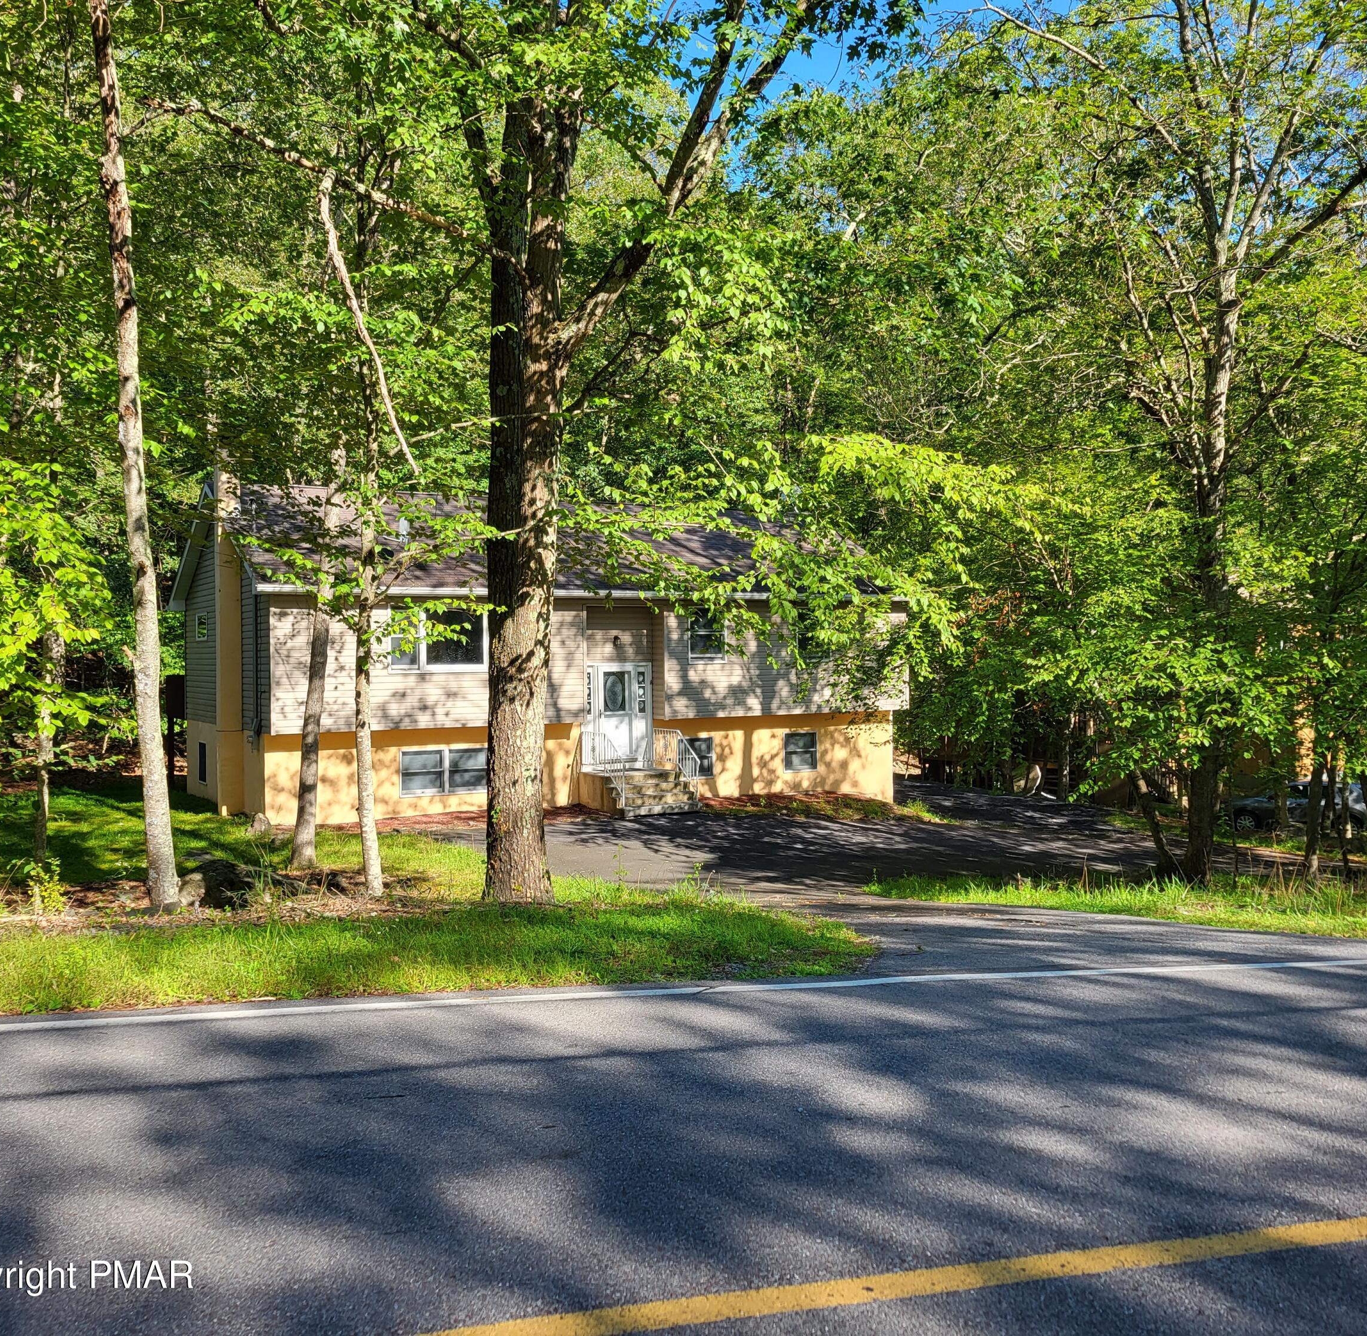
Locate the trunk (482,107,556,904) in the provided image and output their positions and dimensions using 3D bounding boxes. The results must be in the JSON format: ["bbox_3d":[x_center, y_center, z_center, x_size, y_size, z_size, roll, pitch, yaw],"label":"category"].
[{"bbox_3d":[-1.160,-1.145,9.450,0.480,5.622,0.460,0,0,0],"label":"trunk"}]

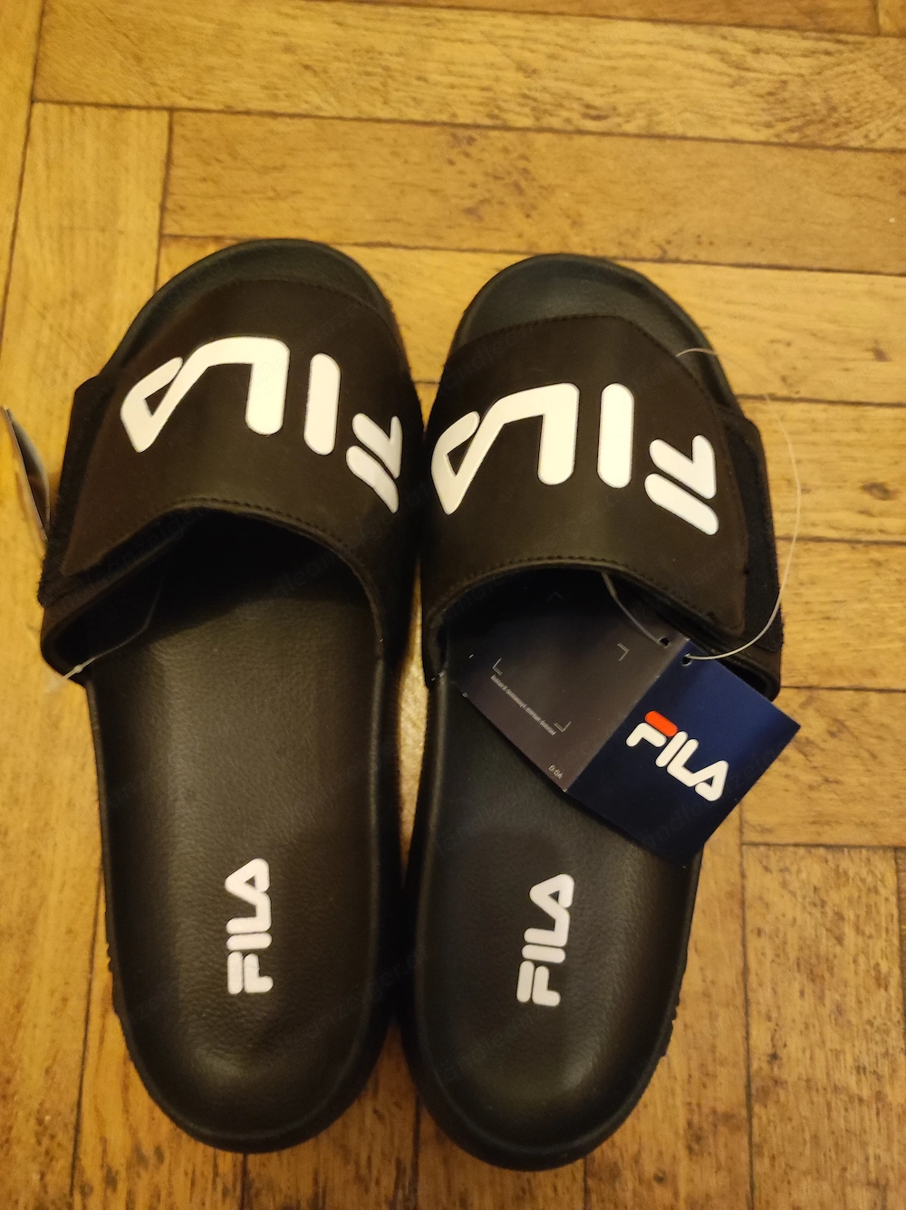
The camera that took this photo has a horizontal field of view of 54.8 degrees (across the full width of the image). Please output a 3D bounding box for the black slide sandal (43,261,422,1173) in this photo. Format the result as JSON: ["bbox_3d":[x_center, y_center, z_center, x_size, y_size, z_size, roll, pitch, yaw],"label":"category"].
[{"bbox_3d":[-0.062,0.017,0.247,0.108,0.082,0.279,-1,80,-2],"label":"black slide sandal"}]

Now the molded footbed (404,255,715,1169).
[{"bbox_3d":[0.040,0.027,0.278,0.102,0.038,0.285,5,80,-2],"label":"molded footbed"}]

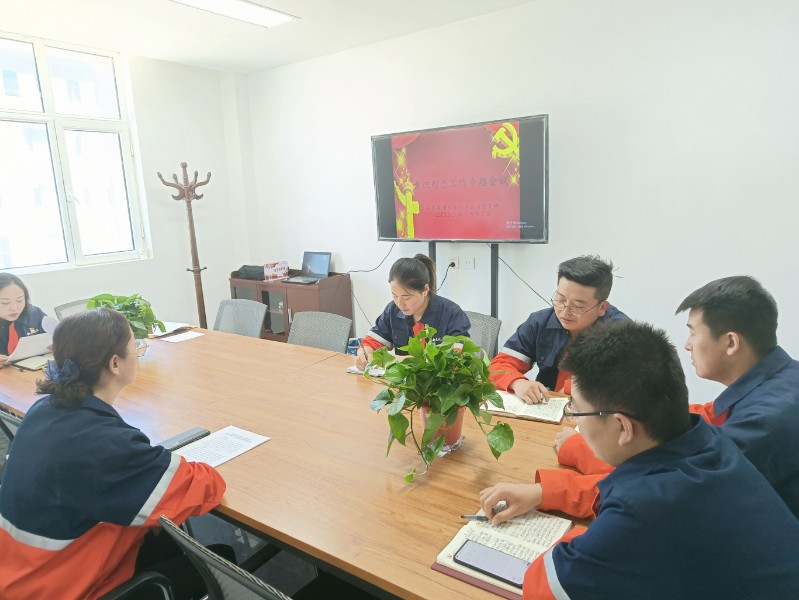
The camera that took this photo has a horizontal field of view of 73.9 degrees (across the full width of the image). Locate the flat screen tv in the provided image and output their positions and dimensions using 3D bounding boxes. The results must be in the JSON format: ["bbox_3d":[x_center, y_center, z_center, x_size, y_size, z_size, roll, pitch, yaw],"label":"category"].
[{"bbox_3d":[0.400,-0.828,3.833,1.400,0.815,0.075,5,13,35],"label":"flat screen tv"}]

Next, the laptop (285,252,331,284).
[{"bbox_3d":[-0.837,-0.292,4.733,0.350,0.240,0.270,5,13,35],"label":"laptop"}]

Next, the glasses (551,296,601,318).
[{"bbox_3d":[0.622,0.007,1.891,0.142,0.048,0.140,20,32,28],"label":"glasses"}]

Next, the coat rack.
[{"bbox_3d":[-1.685,-0.195,4.435,0.450,1.850,0.450,-7,12,-20],"label":"coat rack"}]

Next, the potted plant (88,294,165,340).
[{"bbox_3d":[-1.497,0.118,2.949,0.420,0.330,0.400,-8,12,-26],"label":"potted plant"}]

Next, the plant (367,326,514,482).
[{"bbox_3d":[0.137,0.271,1.672,0.450,0.375,0.430,-2,11,4],"label":"plant"}]

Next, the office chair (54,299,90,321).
[{"bbox_3d":[-1.906,0.469,3.568,0.580,0.930,0.580,5,13,35],"label":"office chair"}]

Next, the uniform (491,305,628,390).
[{"bbox_3d":[0.667,0.265,2.192,0.610,0.550,0.470,7,14,40],"label":"uniform"}]

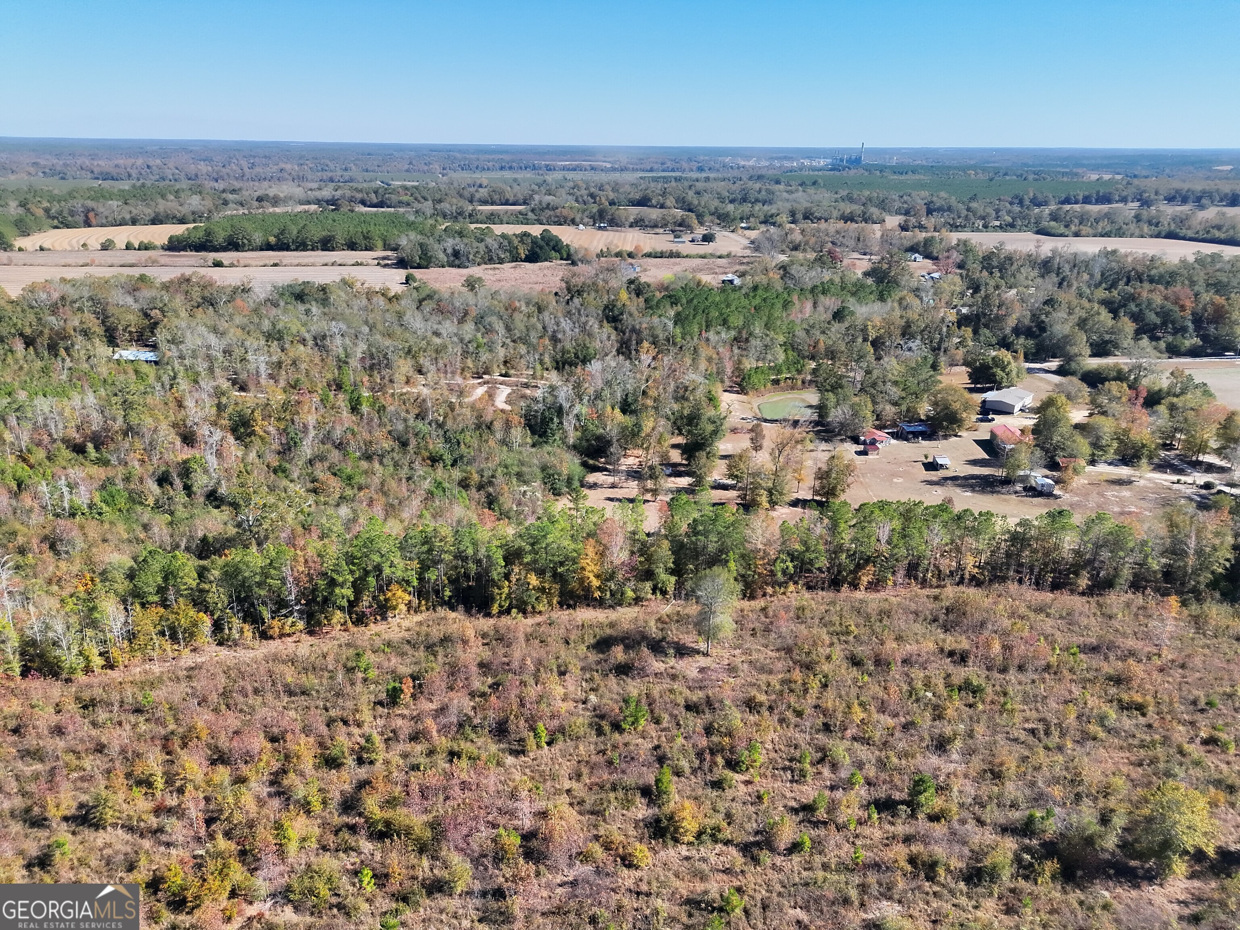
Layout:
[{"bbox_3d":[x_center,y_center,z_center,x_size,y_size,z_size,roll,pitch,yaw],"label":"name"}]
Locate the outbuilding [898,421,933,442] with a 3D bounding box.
[{"bbox_3d":[82.440,-9.590,241.420,7.000,3.250,5.700,-2,21,-7],"label":"outbuilding"}]

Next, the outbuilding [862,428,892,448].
[{"bbox_3d":[69.740,-7.550,234.820,7.300,3.850,5.500,-4,21,-12],"label":"outbuilding"}]

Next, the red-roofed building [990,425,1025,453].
[{"bbox_3d":[106.270,-6.780,233.030,7.150,4.350,13.100,2,21,4],"label":"red-roofed building"}]

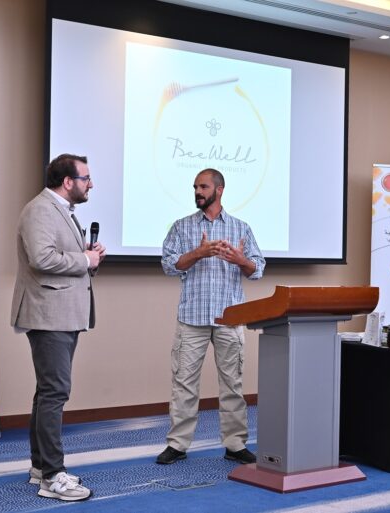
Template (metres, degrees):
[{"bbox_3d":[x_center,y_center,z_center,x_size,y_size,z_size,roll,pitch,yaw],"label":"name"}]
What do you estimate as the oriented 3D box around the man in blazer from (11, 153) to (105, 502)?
[{"bbox_3d":[-0.724,0.345,5.300,0.450,1.780,0.510,1,0,12],"label":"man in blazer"}]

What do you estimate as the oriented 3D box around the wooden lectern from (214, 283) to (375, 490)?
[{"bbox_3d":[0.570,0.709,5.678,0.690,1.090,0.610,1,0,-38],"label":"wooden lectern"}]

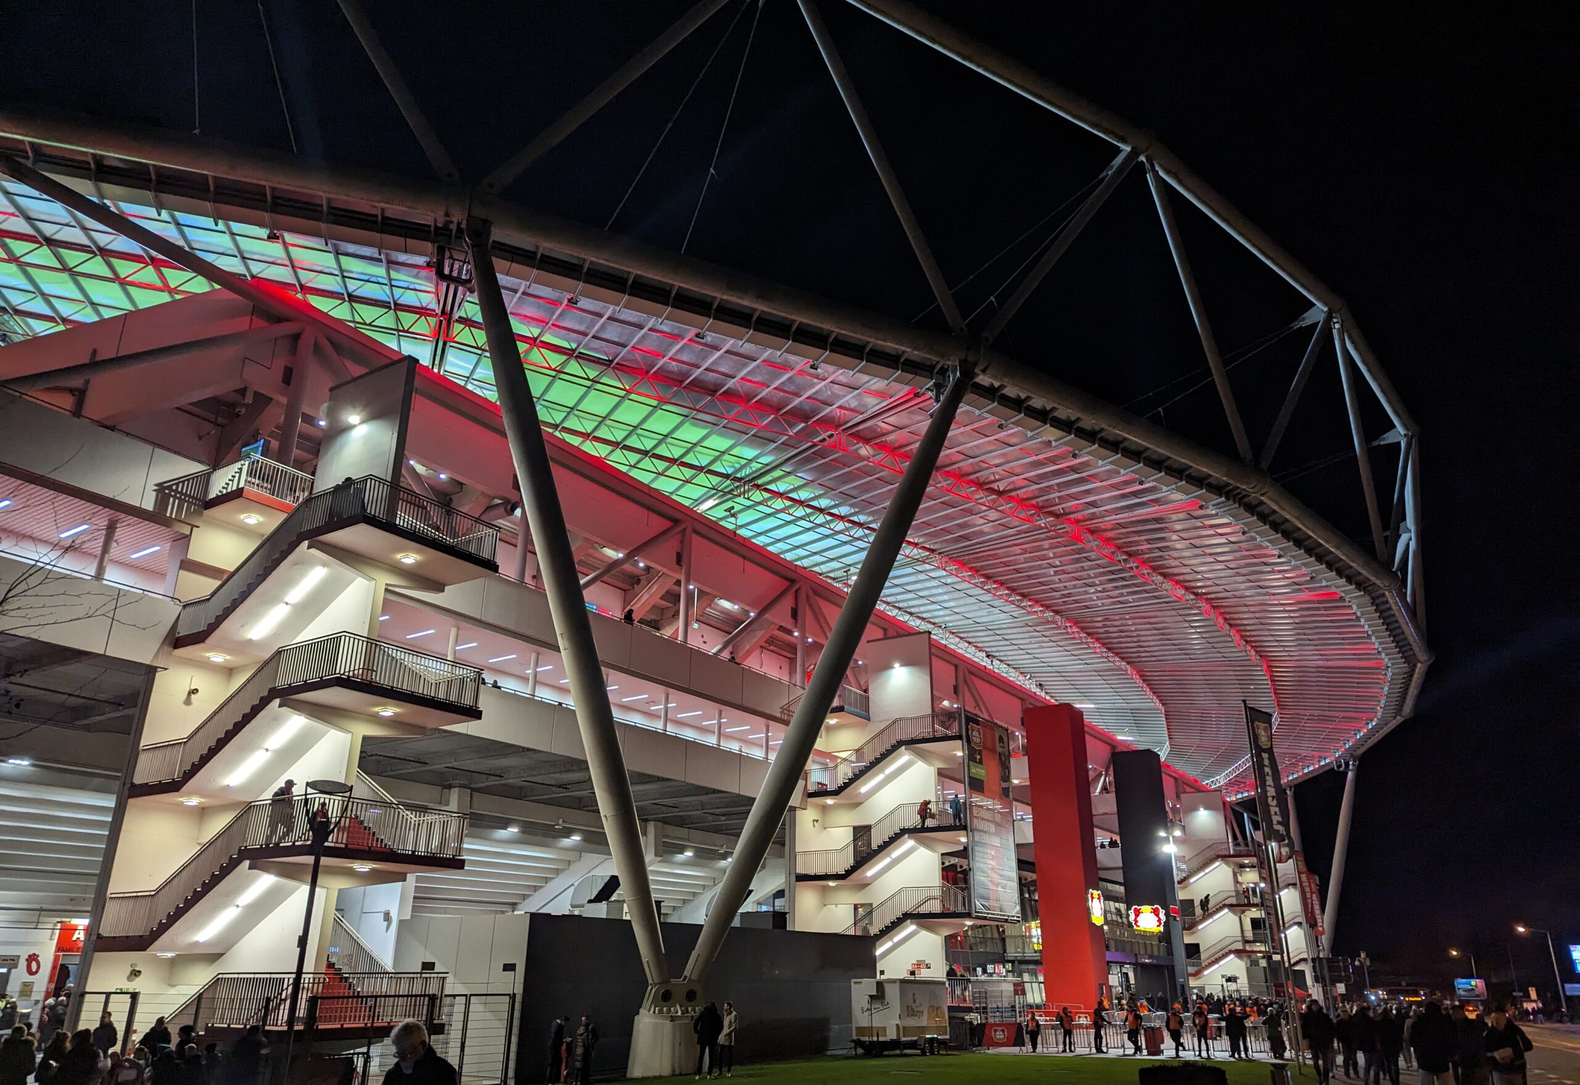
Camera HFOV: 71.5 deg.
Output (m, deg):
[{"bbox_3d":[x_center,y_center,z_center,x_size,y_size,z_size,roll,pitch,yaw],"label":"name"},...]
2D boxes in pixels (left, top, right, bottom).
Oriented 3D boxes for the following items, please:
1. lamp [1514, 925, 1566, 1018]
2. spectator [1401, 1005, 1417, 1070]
[{"bbox_3d":[65.468,37.626,95.637,2.600,7.893,0.350,-10,-24,24],"label":"lamp"},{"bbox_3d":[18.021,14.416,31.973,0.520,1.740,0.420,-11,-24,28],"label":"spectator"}]

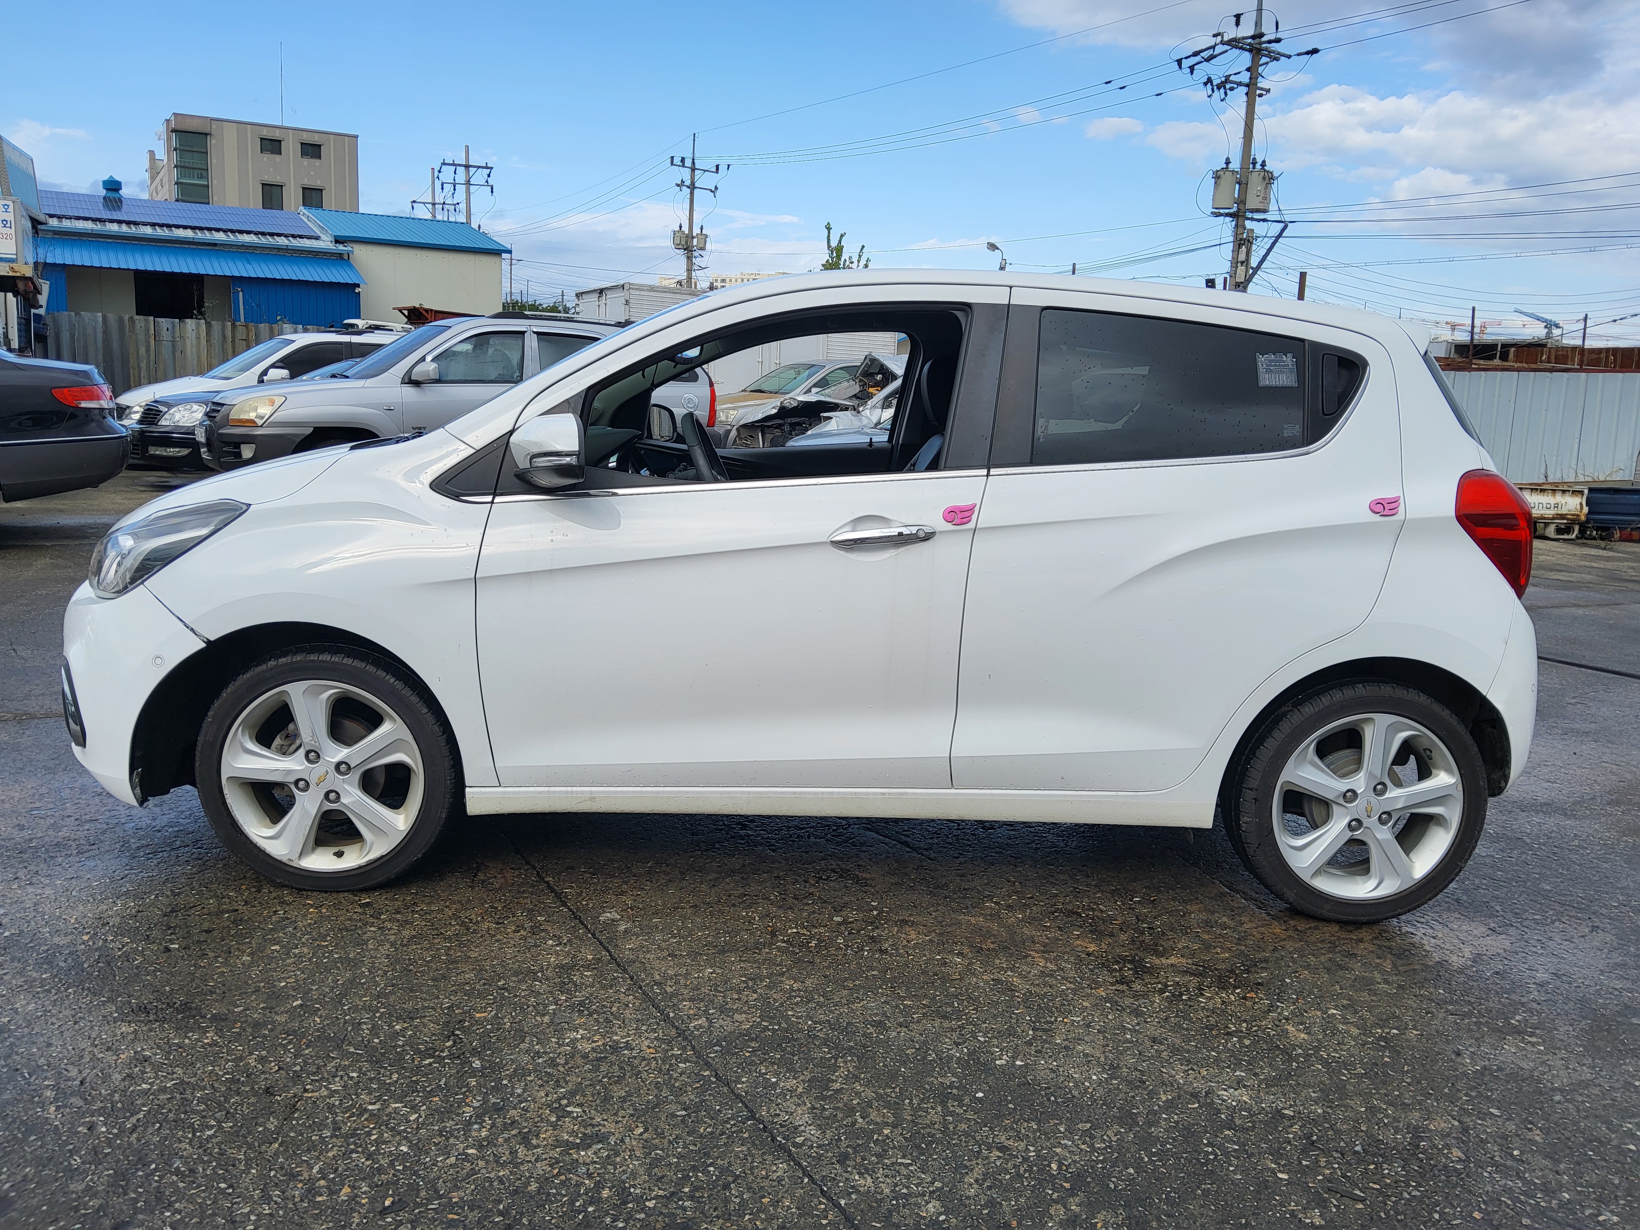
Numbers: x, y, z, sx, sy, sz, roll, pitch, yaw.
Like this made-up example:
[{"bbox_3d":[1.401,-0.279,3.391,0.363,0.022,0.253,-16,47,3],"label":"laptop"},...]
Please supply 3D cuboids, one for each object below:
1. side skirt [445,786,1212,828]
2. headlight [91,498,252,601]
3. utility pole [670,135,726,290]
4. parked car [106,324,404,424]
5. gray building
[{"bbox_3d":[0.055,0.427,2.858,1.720,0.100,0.080,2,10,-2],"label":"side skirt"},{"bbox_3d":[-1.520,-0.161,2.893,0.480,0.250,0.330,2,10,-2],"label":"headlight"},{"bbox_3d":[-5.750,-15.171,55.226,2.500,12.040,1.200,-3,12,-29],"label":"utility pole"},{"bbox_3d":[-6.623,-2.822,15.971,4.550,1.660,1.820,-5,13,-36],"label":"parked car"},{"bbox_3d":[-45.822,-29.105,101.921,13.000,19.000,15.500,-3,12,-29],"label":"gray building"}]

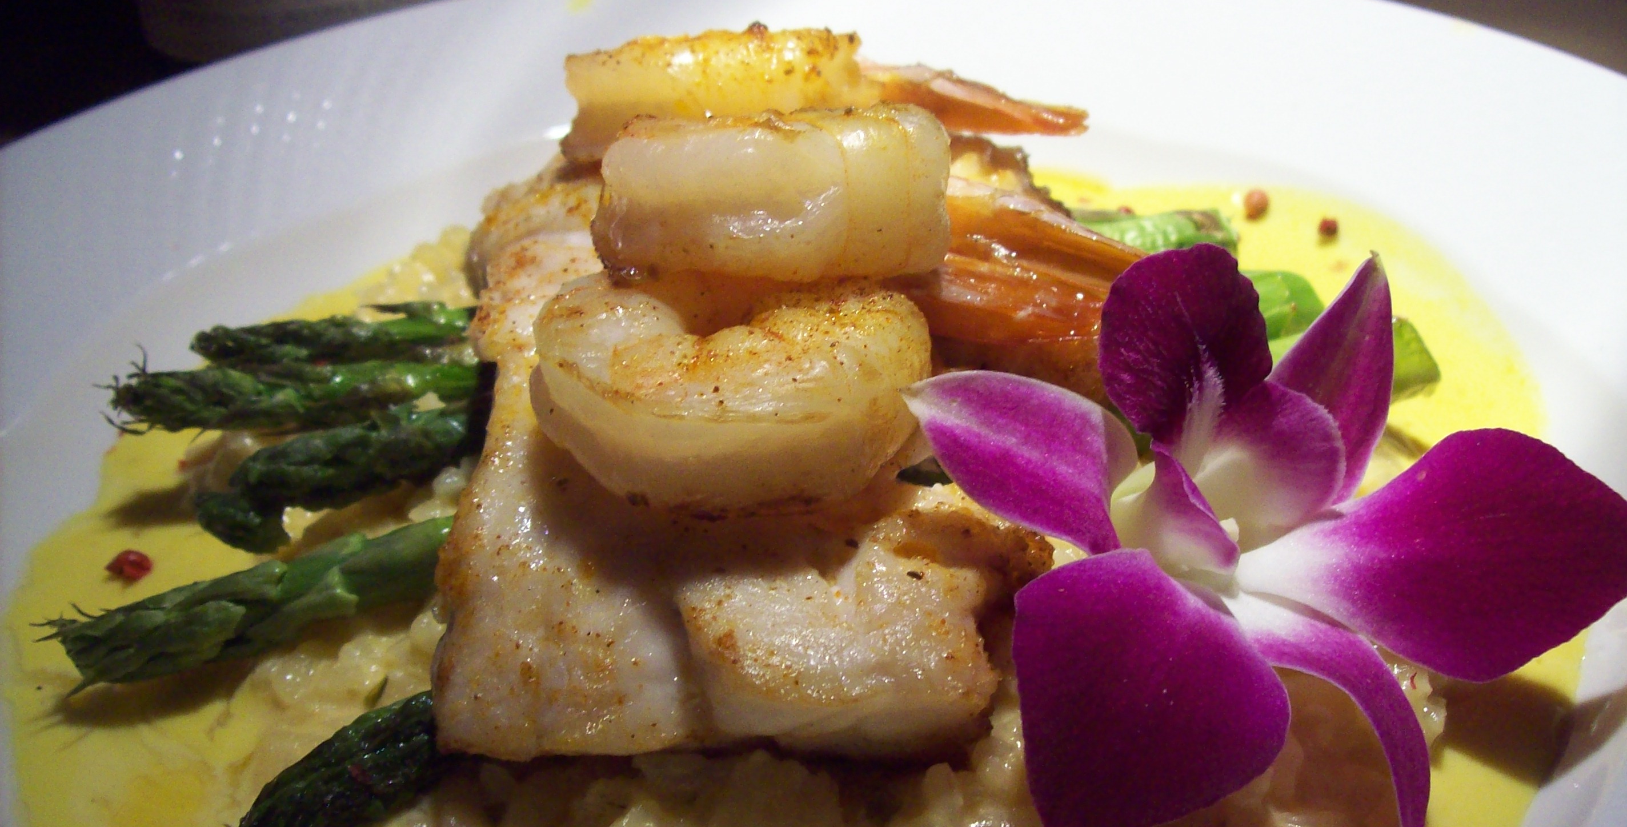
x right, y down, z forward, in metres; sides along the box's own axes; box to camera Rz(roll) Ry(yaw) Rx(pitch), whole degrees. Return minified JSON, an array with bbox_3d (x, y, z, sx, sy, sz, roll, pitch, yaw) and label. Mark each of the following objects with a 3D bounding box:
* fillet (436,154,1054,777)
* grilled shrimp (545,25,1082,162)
[{"bbox_3d":[-0.007,-0.003,0.206,0.066,0.027,0.100,-2,35,3],"label":"fillet"},{"bbox_3d":[0.000,-0.046,0.234,0.071,0.019,0.031,-4,22,0],"label":"grilled shrimp"}]

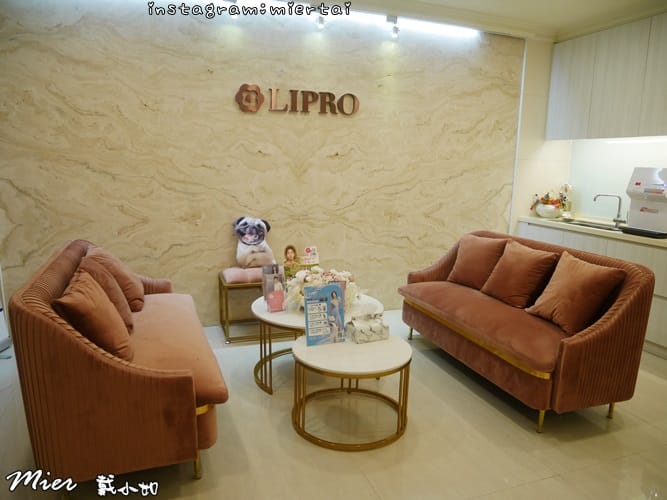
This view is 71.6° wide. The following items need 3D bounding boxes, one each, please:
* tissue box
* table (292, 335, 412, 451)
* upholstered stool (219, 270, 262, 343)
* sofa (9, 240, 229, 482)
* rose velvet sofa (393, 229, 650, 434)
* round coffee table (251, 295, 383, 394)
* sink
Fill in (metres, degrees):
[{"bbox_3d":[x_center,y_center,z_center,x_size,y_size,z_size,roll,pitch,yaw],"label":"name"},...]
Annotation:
[{"bbox_3d":[0.189,0.420,2.509,0.189,0.119,0.124,-3,11,-21],"label":"tissue box"},{"bbox_3d":[0.093,0.693,2.394,0.609,0.382,0.609,1,10,0],"label":"table"},{"bbox_3d":[-0.598,0.407,3.615,0.536,0.487,0.377,-2,11,-20],"label":"upholstered stool"},{"bbox_3d":[-1.029,0.436,2.445,0.725,0.814,1.549,-2,11,-21],"label":"sofa"},{"bbox_3d":[1.073,0.388,3.021,0.725,0.814,1.539,-2,11,-20],"label":"rose velvet sofa"},{"bbox_3d":[-0.097,0.566,2.929,0.822,0.437,0.822,1,10,0],"label":"round coffee table"},{"bbox_3d":[2.382,-0.130,4.109,0.377,0.159,0.606,-2,11,-20],"label":"sink"}]

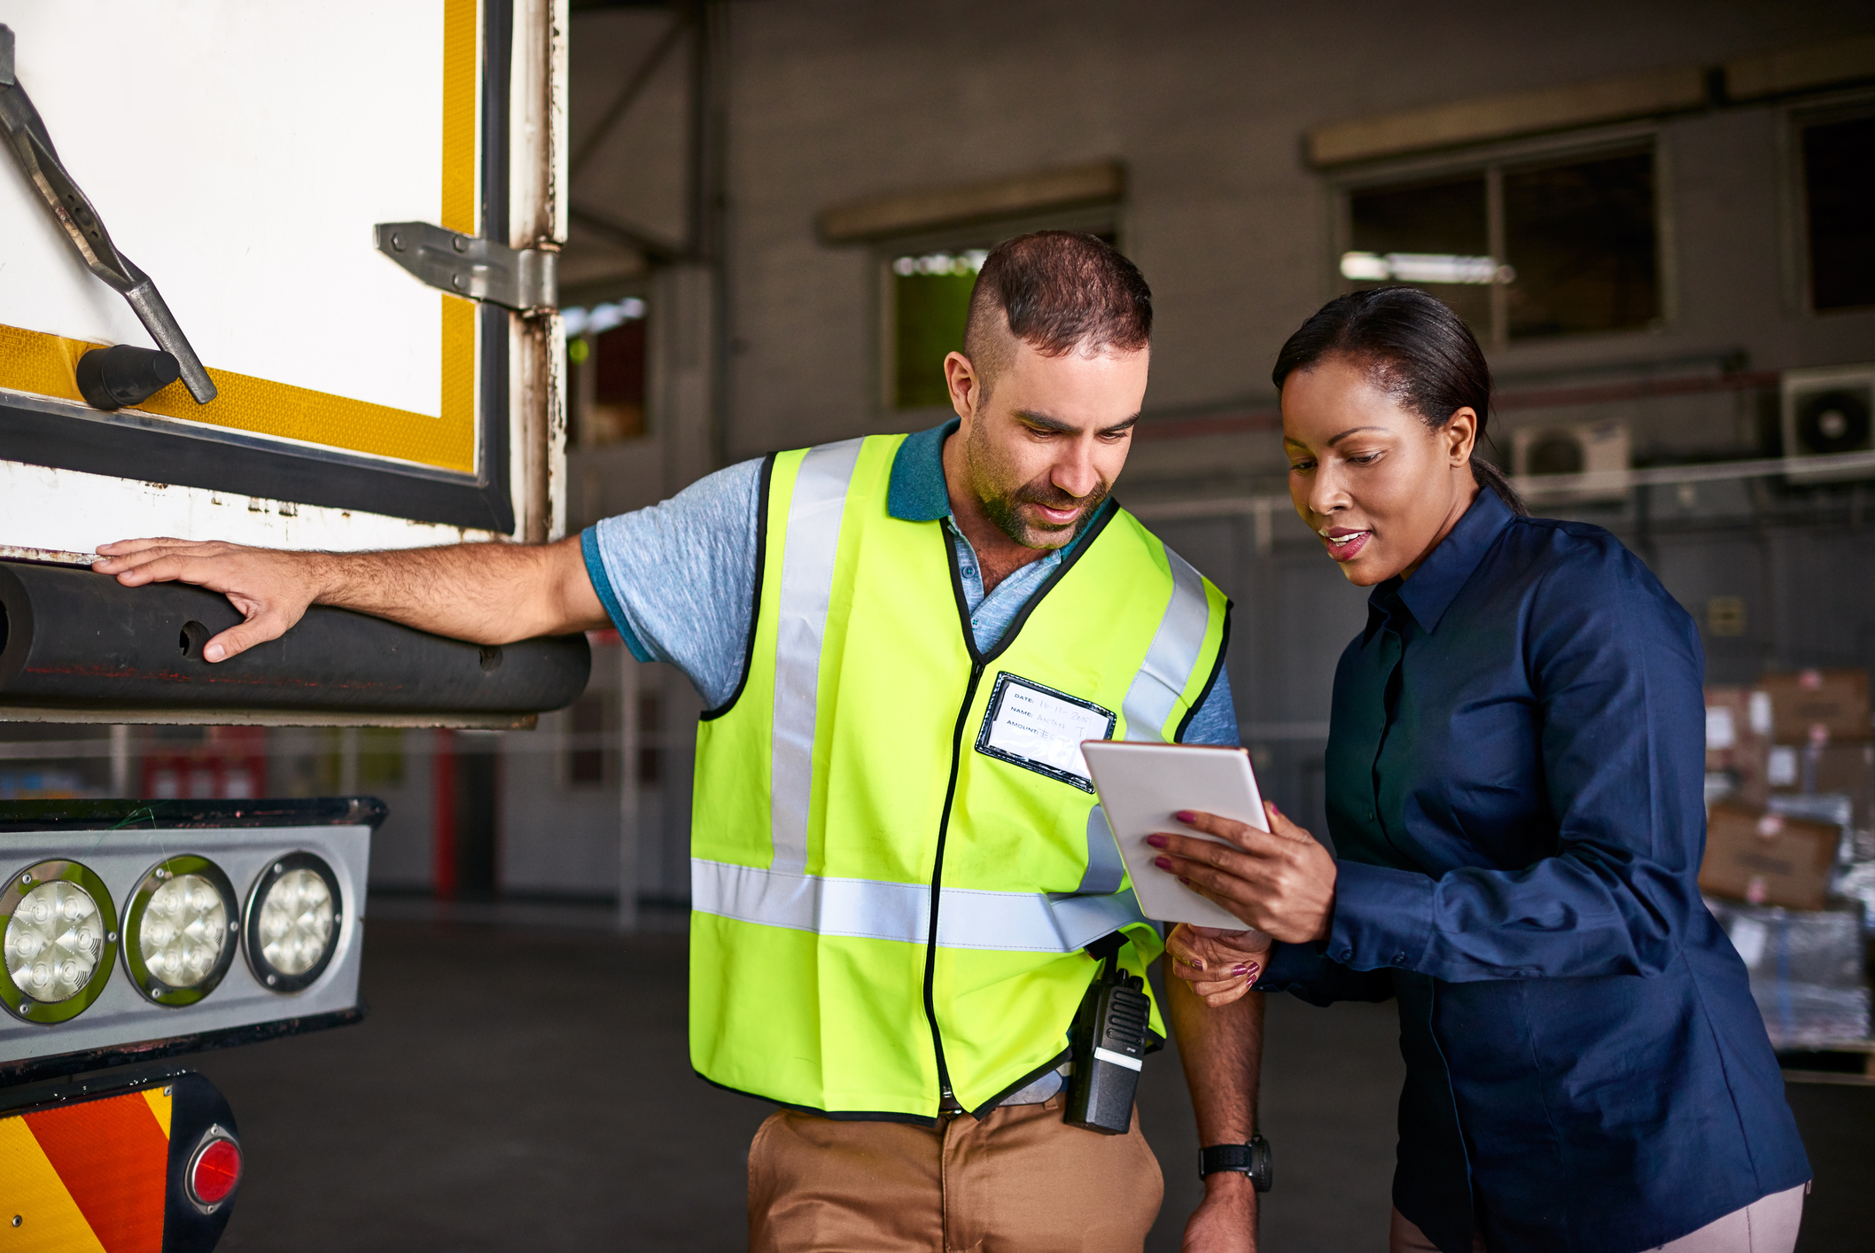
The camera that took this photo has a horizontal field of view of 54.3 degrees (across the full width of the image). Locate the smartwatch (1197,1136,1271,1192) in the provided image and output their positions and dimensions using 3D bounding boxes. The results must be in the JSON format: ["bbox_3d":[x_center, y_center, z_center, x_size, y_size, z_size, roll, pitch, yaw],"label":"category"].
[{"bbox_3d":[0.263,0.472,1.610,0.066,0.048,0.066,-3,-17,11],"label":"smartwatch"}]

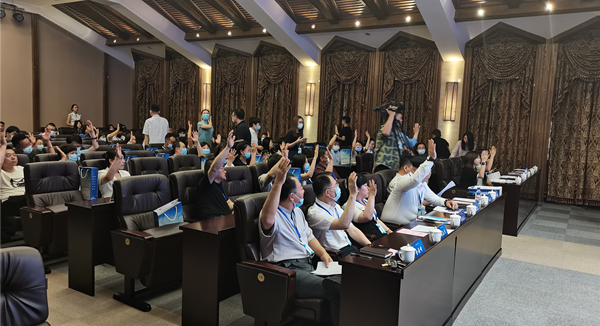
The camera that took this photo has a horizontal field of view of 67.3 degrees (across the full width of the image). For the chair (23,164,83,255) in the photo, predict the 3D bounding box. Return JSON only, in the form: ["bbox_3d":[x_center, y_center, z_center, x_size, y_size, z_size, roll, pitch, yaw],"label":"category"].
[{"bbox_3d":[-2.471,0.498,4.686,0.620,1.030,0.640,5,5,31],"label":"chair"}]

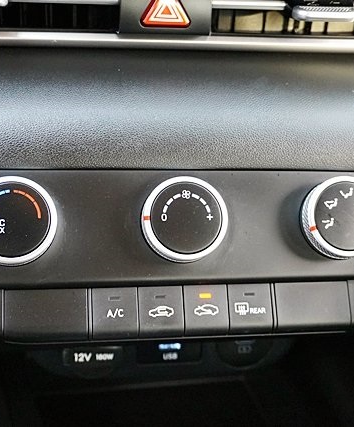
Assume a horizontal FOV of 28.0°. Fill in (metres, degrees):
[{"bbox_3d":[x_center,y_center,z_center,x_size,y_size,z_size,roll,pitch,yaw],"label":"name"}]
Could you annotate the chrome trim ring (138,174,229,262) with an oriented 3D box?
[{"bbox_3d":[0.004,0.004,0.377,0.044,0.044,0.015,0,-10,-9],"label":"chrome trim ring"}]

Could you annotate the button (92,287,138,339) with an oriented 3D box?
[{"bbox_3d":[-0.032,0.051,0.362,0.023,0.025,0.010,0,-10,-9],"label":"button"}]

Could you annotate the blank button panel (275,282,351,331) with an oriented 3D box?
[{"bbox_3d":[0.071,0.050,0.379,0.041,0.025,0.010,0,-10,-9],"label":"blank button panel"}]

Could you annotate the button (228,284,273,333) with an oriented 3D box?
[{"bbox_3d":[0.037,0.050,0.373,0.023,0.025,0.010,0,-10,-9],"label":"button"}]

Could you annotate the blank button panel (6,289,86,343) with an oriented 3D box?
[{"bbox_3d":[-0.065,0.051,0.356,0.041,0.025,0.010,0,-10,-9],"label":"blank button panel"}]

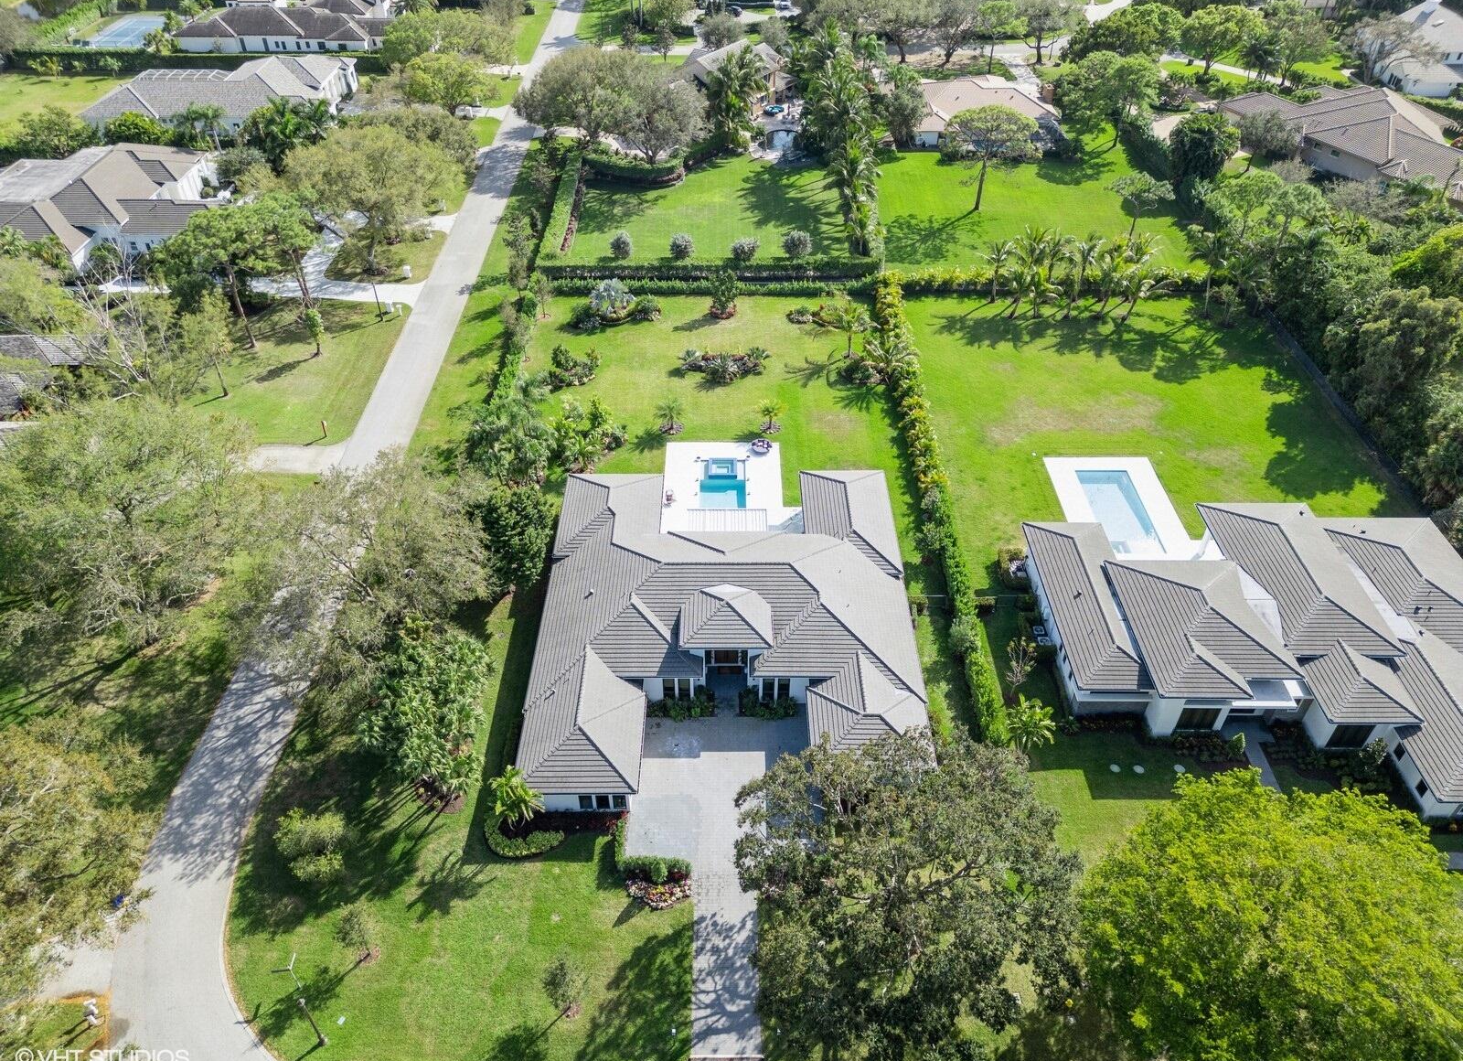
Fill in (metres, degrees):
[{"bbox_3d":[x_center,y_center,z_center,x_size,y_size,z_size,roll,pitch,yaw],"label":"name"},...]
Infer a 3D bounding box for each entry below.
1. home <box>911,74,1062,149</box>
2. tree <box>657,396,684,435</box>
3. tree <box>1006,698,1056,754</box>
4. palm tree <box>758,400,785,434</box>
[{"bbox_3d":[40.800,-71.010,168.430,25.500,6.000,26.500,0,41,0],"label":"home"},{"bbox_3d":[-6.051,-11.400,100.739,2.723,3.026,2.723,0,41,0],"label":"tree"},{"bbox_3d":[20.900,13.970,70.710,3.500,4.600,3.500,0,41,0],"label":"tree"},{"bbox_3d":[3.900,-11.440,101.480,2.500,3.000,2.500,0,41,0],"label":"palm tree"}]

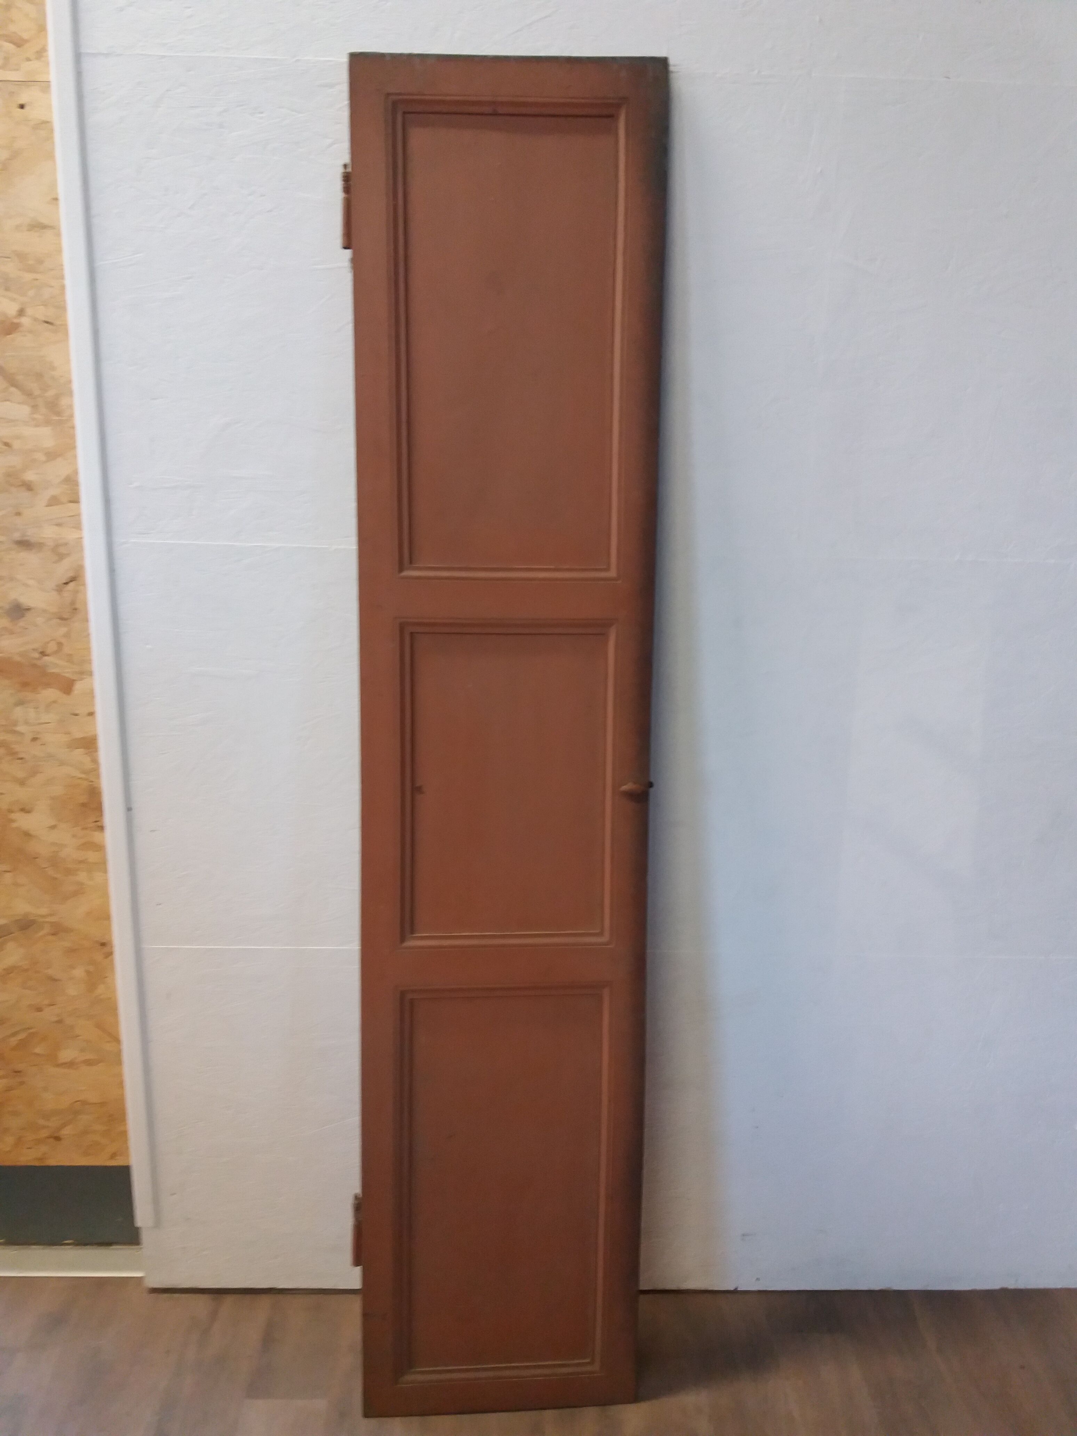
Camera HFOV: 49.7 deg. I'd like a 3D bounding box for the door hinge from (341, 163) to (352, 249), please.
[{"bbox_3d":[-0.263,-0.705,1.600,0.015,0.113,0.017,0,8,-3],"label":"door hinge"}]

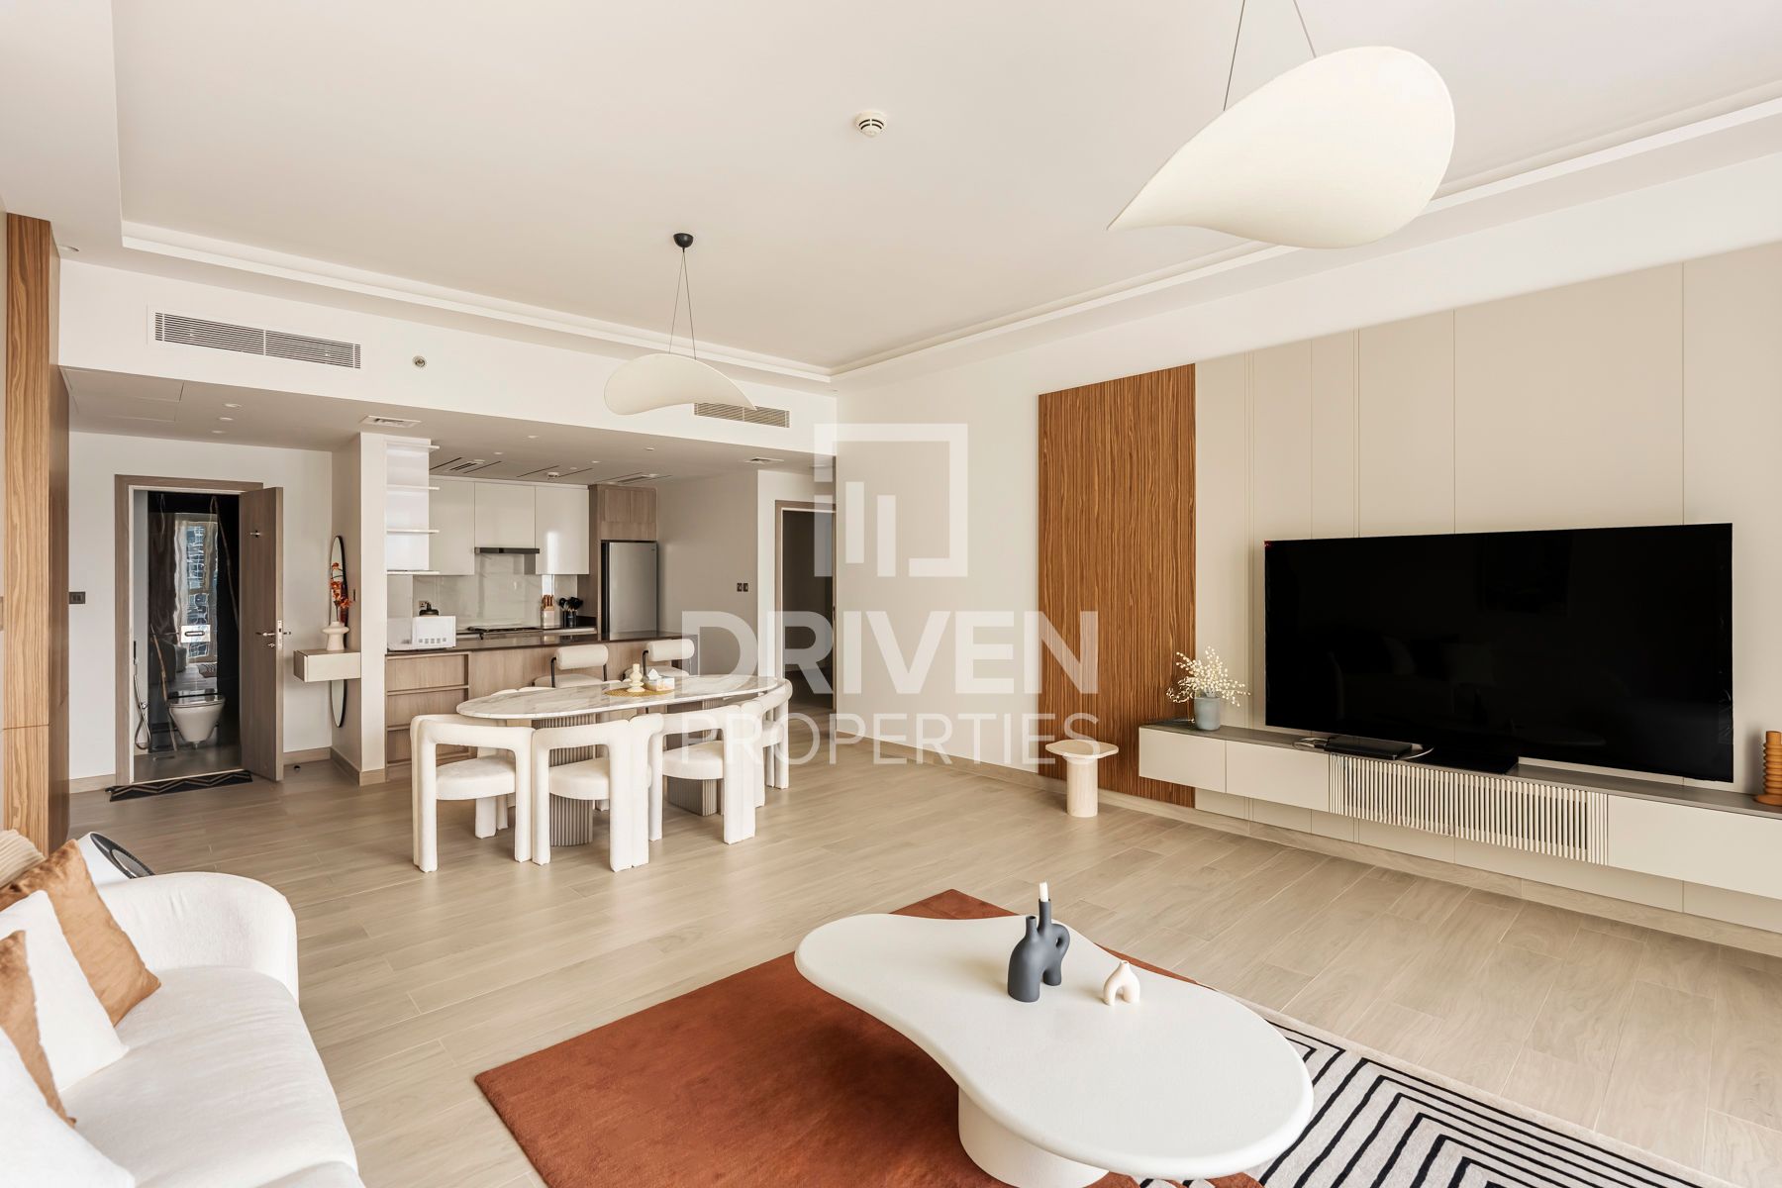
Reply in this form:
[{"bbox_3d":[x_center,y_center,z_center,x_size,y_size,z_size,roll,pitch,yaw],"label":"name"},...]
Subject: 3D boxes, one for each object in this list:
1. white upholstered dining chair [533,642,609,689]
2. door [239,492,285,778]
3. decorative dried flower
[{"bbox_3d":[-2.507,0.861,6.248,0.480,0.920,0.520,-1,1,-43],"label":"white upholstered dining chair"},{"bbox_3d":[-4.665,0.293,5.865,0.700,2.100,0.045,1,1,34],"label":"door"},{"bbox_3d":[1.718,0.454,4.348,0.320,0.330,0.430,-2,2,-43],"label":"decorative dried flower"}]

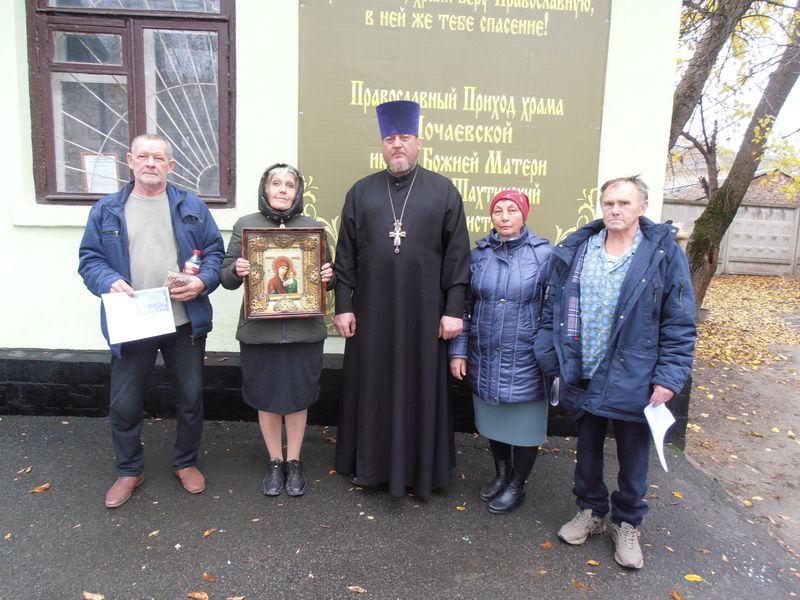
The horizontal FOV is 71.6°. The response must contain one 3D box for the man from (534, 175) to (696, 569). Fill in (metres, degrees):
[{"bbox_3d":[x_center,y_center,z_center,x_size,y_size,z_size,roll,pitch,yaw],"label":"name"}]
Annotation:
[{"bbox_3d":[0.922,0.287,2.378,0.620,1.599,0.420,6,9,30],"label":"man"}]

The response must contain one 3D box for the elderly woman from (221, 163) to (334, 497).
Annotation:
[{"bbox_3d":[-0.561,0.148,2.691,0.550,1.592,0.420,0,7,-10],"label":"elderly woman"}]

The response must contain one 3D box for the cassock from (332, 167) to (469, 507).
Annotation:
[{"bbox_3d":[0.005,0.141,2.790,0.670,1.599,0.400,2,7,0],"label":"cassock"}]

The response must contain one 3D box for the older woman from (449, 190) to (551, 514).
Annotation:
[{"bbox_3d":[0.524,0.247,2.739,0.480,1.534,0.360,6,8,28],"label":"older woman"}]

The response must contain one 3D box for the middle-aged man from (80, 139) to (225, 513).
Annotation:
[{"bbox_3d":[-1.151,0.080,2.583,0.620,1.672,0.430,0,8,-13],"label":"middle-aged man"}]

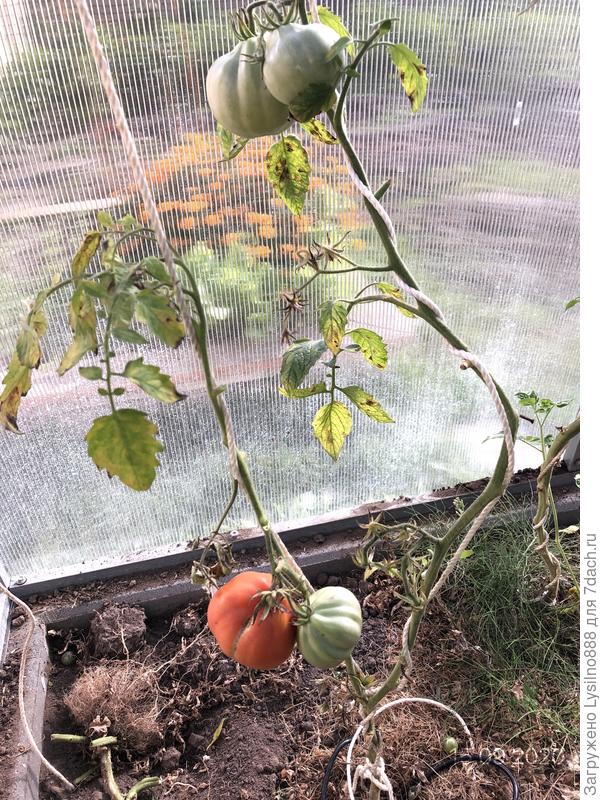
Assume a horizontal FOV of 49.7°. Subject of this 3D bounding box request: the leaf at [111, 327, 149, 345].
[{"bbox_3d":[-0.163,-0.062,0.620,0.035,0.018,0.010,15,16,-8],"label":"leaf"}]

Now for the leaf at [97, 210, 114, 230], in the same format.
[{"bbox_3d":[-0.197,-0.182,0.655,0.015,0.020,0.011,-14,18,-13],"label":"leaf"}]

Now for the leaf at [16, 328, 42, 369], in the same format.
[{"bbox_3d":[-0.259,-0.049,0.620,0.026,0.043,0.014,-9,35,-22],"label":"leaf"}]

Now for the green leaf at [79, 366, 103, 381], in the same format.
[{"bbox_3d":[-0.207,-0.026,0.640,0.022,0.015,0.009,13,16,-7],"label":"green leaf"}]

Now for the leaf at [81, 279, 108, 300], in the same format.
[{"bbox_3d":[-0.200,-0.108,0.630,0.029,0.018,0.014,19,3,-20],"label":"leaf"}]

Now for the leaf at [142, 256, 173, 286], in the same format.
[{"bbox_3d":[-0.141,-0.127,0.640,0.028,0.028,0.015,0,11,-12],"label":"leaf"}]

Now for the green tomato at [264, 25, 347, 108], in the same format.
[{"bbox_3d":[0.003,-0.316,0.610,0.078,0.073,0.078,-1,38,1],"label":"green tomato"}]

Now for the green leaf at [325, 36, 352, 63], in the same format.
[{"bbox_3d":[0.036,-0.325,0.600,0.033,0.014,0.012,-35,21,20],"label":"green leaf"}]

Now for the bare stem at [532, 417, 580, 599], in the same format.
[{"bbox_3d":[0.389,0.183,0.979,0.072,0.330,0.075,-9,39,-10],"label":"bare stem"}]

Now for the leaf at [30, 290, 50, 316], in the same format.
[{"bbox_3d":[-0.251,-0.093,0.625,0.013,0.028,0.013,30,-4,-23],"label":"leaf"}]

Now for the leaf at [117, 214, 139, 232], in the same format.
[{"bbox_3d":[-0.175,-0.179,0.655,0.022,0.017,0.013,0,15,-15],"label":"leaf"}]

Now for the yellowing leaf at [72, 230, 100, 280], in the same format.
[{"bbox_3d":[-0.200,-0.135,0.605,0.018,0.053,0.015,24,27,-21],"label":"yellowing leaf"}]

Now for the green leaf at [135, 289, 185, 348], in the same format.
[{"bbox_3d":[-0.134,-0.077,0.615,0.036,0.064,0.015,-33,25,-6],"label":"green leaf"}]

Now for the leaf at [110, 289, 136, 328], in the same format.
[{"bbox_3d":[-0.169,-0.086,0.615,0.024,0.040,0.014,0,34,-15],"label":"leaf"}]

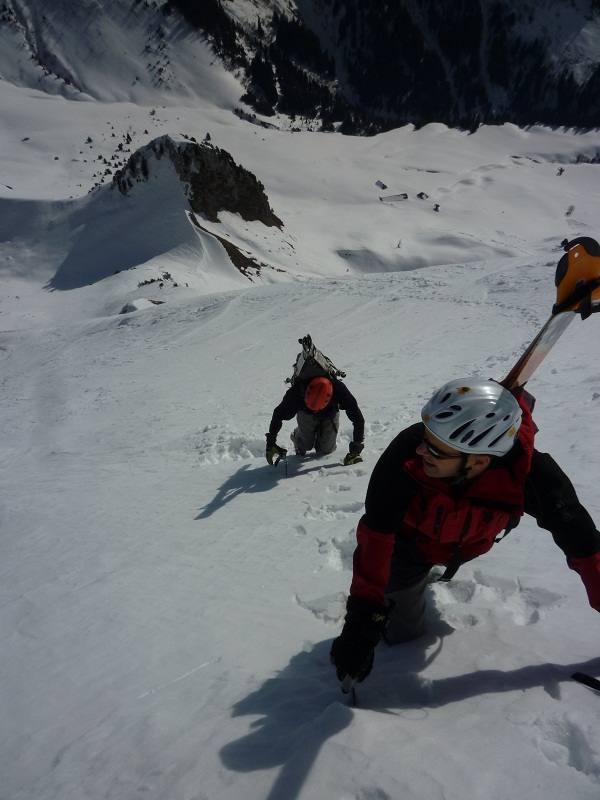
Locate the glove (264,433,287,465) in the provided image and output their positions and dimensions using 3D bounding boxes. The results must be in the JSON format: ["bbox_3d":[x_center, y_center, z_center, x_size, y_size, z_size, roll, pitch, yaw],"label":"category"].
[{"bbox_3d":[-0.197,0.399,5.400,0.155,0.250,0.140,-10,18,-3],"label":"glove"}]

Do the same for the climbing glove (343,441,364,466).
[{"bbox_3d":[0.431,0.431,5.400,0.150,0.210,0.150,10,21,9],"label":"climbing glove"}]

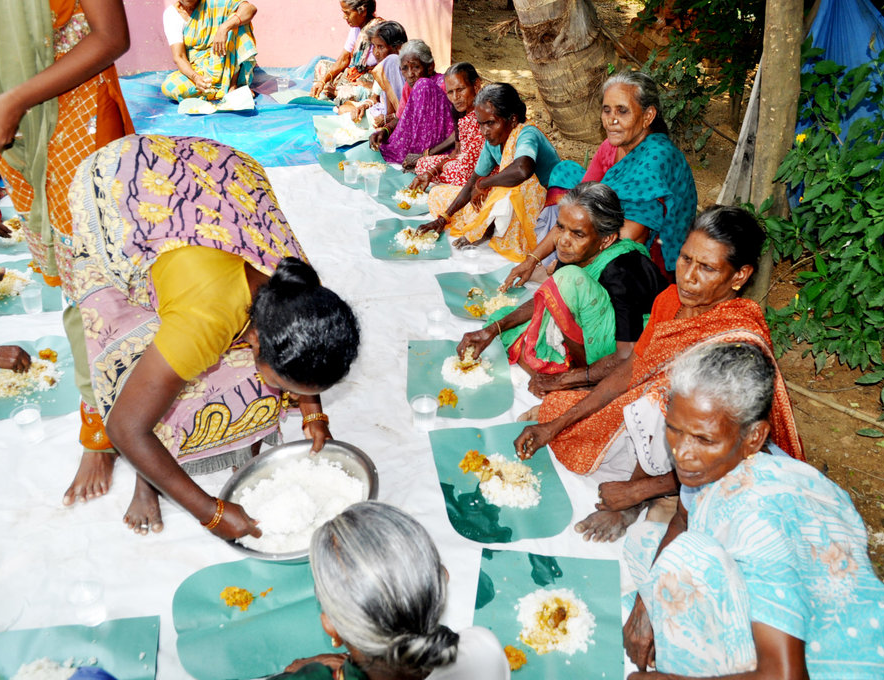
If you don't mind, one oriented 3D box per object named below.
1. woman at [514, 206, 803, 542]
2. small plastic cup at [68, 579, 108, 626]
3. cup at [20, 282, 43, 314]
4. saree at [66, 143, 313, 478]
[{"bbox_3d":[0.500,0.028,1.663,0.600,0.690,0.520,-12,32,-19],"label":"woman"},{"bbox_3d":[-0.755,0.567,1.640,0.069,0.087,0.069,1,34,-1],"label":"small plastic cup"},{"bbox_3d":[-1.415,-0.141,2.656,0.069,0.087,0.069,1,34,-1],"label":"cup"},{"bbox_3d":[-0.539,-0.043,1.758,0.600,0.830,0.450,28,43,34],"label":"saree"}]

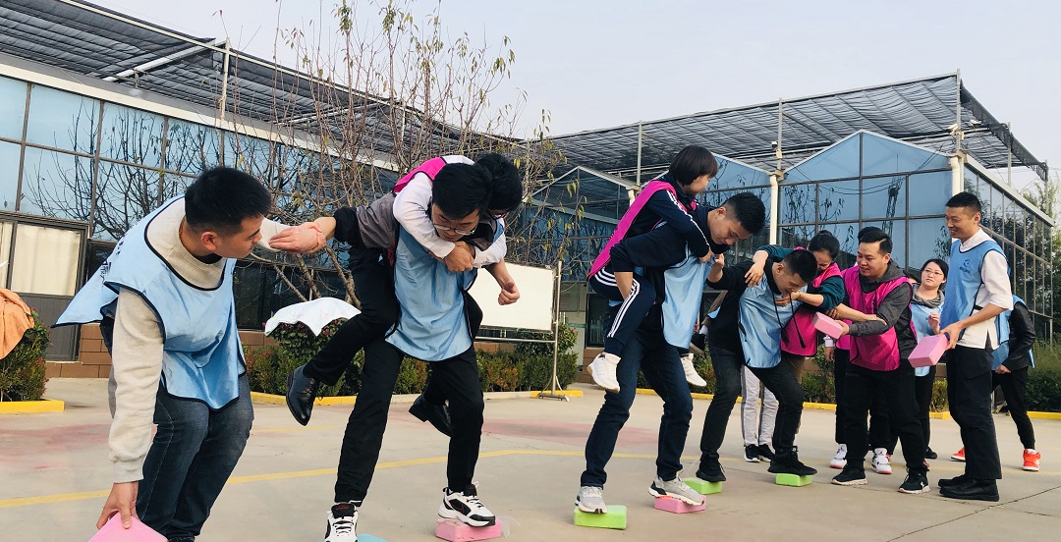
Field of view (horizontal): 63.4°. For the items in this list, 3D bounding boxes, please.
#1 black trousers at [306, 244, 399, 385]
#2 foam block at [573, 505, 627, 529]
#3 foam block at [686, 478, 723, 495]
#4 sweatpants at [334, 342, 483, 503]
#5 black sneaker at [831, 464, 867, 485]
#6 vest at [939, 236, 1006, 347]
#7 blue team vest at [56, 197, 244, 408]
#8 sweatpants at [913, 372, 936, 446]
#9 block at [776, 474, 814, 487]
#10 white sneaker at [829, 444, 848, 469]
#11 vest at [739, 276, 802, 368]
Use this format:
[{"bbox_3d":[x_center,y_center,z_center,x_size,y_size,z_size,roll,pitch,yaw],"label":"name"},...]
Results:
[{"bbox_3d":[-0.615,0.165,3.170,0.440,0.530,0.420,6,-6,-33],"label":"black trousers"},{"bbox_3d":[0.318,1.108,3.874,0.230,0.072,0.150,2,-5,7],"label":"foam block"},{"bbox_3d":[0.940,1.177,4.707,0.143,0.070,0.218,-1,-6,41],"label":"foam block"},{"bbox_3d":[-0.441,0.504,3.070,0.540,0.720,0.350,6,-6,-30],"label":"sweatpants"},{"bbox_3d":[2.025,1.281,5.437,0.280,0.115,0.105,5,-5,-27],"label":"black sneaker"},{"bbox_3d":[2.627,0.119,5.094,0.260,0.630,0.410,3,-5,-7],"label":"vest"},{"bbox_3d":[-0.990,0.084,2.250,0.360,0.530,0.430,26,10,36],"label":"blue team vest"},{"bbox_3d":[3.128,1.014,6.945,0.380,0.900,0.260,1,-5,20],"label":"sweatpants"},{"bbox_3d":[1.585,1.245,5.142,0.138,0.066,0.214,-1,-7,39],"label":"block"},{"bbox_3d":[2.182,1.297,6.018,0.110,0.150,0.295,0,-5,34],"label":"white sneaker"},{"bbox_3d":[1.283,0.279,4.820,0.390,0.550,0.300,9,15,-46],"label":"vest"}]

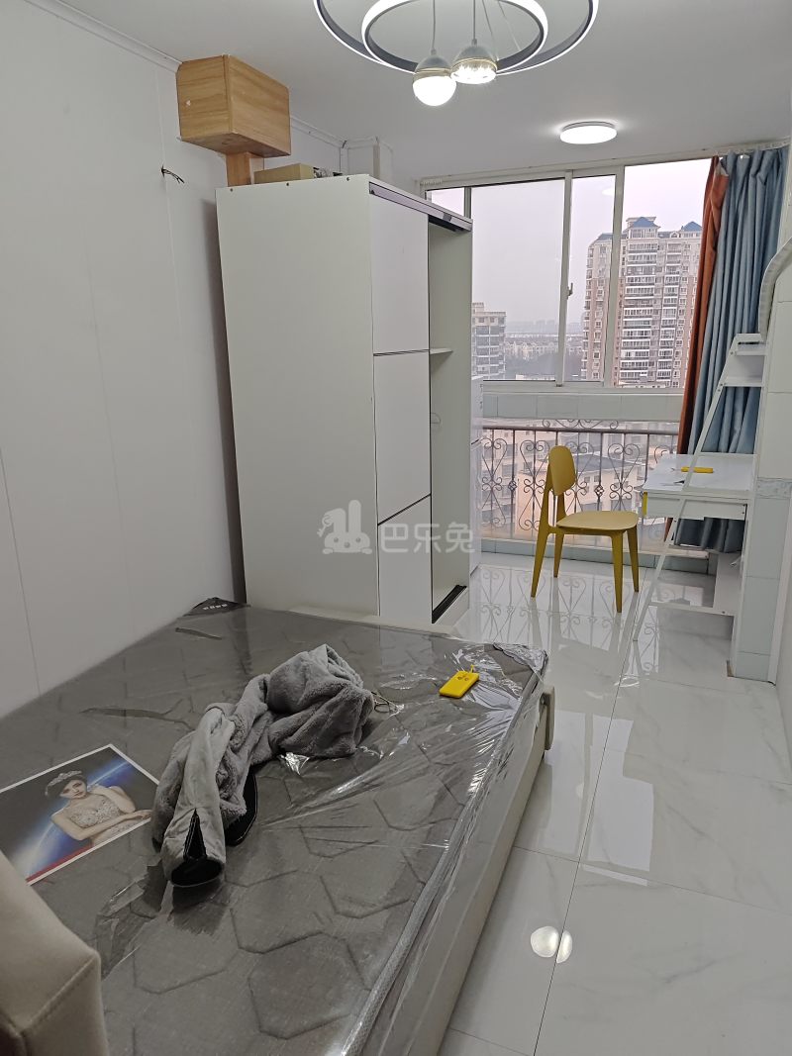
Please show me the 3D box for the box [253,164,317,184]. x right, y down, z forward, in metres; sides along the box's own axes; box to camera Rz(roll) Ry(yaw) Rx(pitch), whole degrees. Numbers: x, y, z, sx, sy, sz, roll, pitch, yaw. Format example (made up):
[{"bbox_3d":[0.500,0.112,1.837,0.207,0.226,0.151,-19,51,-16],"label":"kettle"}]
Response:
[{"bbox_3d":[-0.405,-1.278,2.613,0.222,0.100,0.110,9,18,32],"label":"box"}]

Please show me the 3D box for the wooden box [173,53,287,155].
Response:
[{"bbox_3d":[-0.601,-1.557,2.642,0.223,0.240,0.396,5,17,22],"label":"wooden box"}]

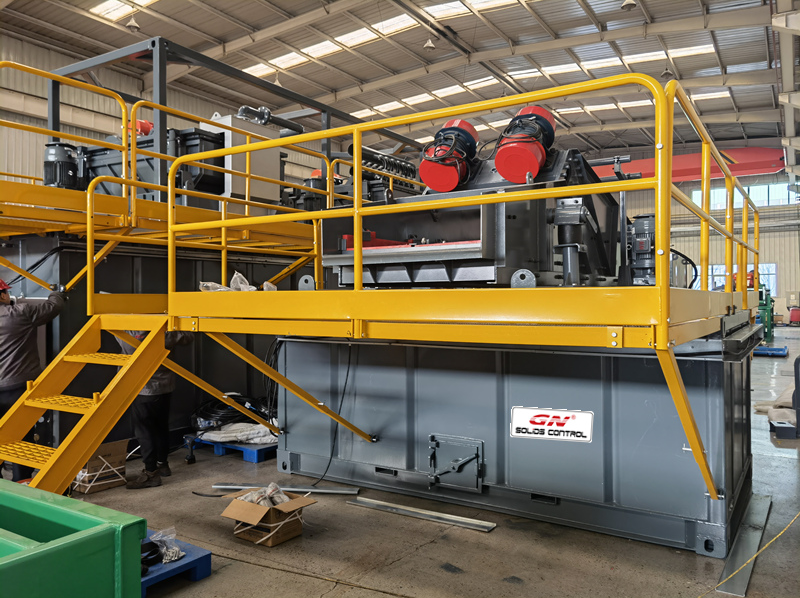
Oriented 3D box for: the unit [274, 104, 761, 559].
[{"bbox_3d":[0.884,-0.013,5.464,3.770,3.200,1.660,0,0,33],"label":"unit"}]

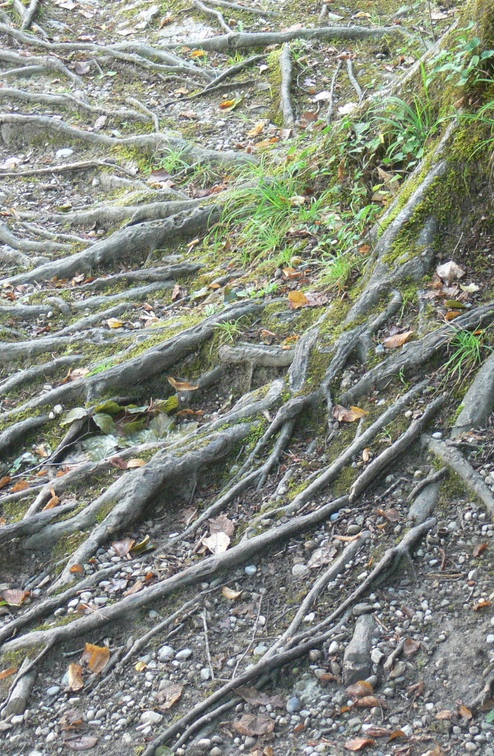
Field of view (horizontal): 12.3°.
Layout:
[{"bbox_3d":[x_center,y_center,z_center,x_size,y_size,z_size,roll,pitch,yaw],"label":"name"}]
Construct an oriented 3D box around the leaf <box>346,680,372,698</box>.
[{"bbox_3d":[0.230,0.636,4.700,0.058,0.017,0.042,0,25,0],"label":"leaf"}]

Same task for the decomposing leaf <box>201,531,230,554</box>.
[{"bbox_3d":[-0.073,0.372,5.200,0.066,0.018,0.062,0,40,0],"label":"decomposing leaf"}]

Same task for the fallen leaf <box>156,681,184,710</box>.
[{"bbox_3d":[-0.158,0.640,4.687,0.060,0.025,0.075,-1,27,0],"label":"fallen leaf"}]

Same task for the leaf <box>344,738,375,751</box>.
[{"bbox_3d":[0.223,0.725,4.550,0.062,0.012,0.038,0,25,0],"label":"leaf"}]

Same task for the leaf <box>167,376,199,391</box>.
[{"bbox_3d":[-0.163,0.014,5.900,0.080,0.024,0.045,0,24,0],"label":"leaf"}]

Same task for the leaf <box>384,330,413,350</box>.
[{"bbox_3d":[0.302,-0.077,4.580,0.058,0.022,0.042,-9,28,-18],"label":"leaf"}]

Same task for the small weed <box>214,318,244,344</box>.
[{"bbox_3d":[-0.049,-0.122,6.050,0.078,0.048,0.068,0,22,0],"label":"small weed"}]

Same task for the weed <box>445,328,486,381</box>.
[{"bbox_3d":[0.423,-0.045,4.450,0.077,0.075,0.075,0,23,0],"label":"weed"}]

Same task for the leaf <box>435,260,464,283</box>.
[{"bbox_3d":[0.519,-0.281,5.904,0.070,0.035,0.060,-15,30,0],"label":"leaf"}]

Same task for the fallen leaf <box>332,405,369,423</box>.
[{"bbox_3d":[0.194,0.067,4.360,0.066,0.022,0.045,0,27,0],"label":"fallen leaf"}]

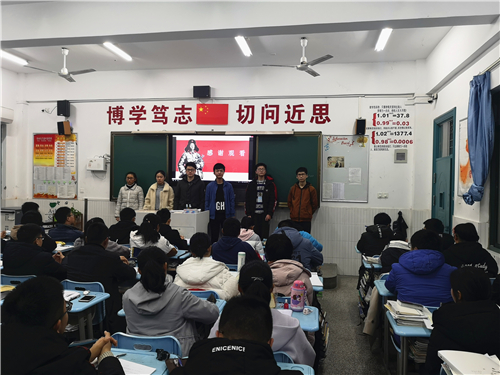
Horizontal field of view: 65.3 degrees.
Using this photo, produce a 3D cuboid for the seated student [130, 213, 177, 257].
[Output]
[{"bbox_3d":[-1.051,0.885,4.140,0.520,1.220,0.660,1,1,11],"label":"seated student"}]

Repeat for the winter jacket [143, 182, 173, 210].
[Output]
[{"bbox_3d":[-1.618,0.202,6.933,0.520,0.600,0.290,1,1,10],"label":"winter jacket"}]

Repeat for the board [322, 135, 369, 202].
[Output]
[{"bbox_3d":[1.681,-0.335,6.885,0.810,1.190,0.030,1,0,10],"label":"board"}]

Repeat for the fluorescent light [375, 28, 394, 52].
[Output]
[{"bbox_3d":[1.823,-2.057,5.233,0.140,0.090,1.200,1,1,11],"label":"fluorescent light"}]

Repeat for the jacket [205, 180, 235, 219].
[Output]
[{"bbox_3d":[-0.519,0.197,6.641,0.500,0.650,0.280,1,1,10],"label":"jacket"}]

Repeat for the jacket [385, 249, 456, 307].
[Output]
[{"bbox_3d":[1.168,0.751,2.735,0.520,0.660,0.480,1,1,11],"label":"jacket"}]

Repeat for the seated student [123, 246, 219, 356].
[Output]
[{"bbox_3d":[-0.445,0.940,2.336,0.550,1.220,0.660,1,0,10],"label":"seated student"}]

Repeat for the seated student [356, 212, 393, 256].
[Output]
[{"bbox_3d":[1.536,0.939,4.725,0.500,1.270,0.660,1,0,10],"label":"seated student"}]

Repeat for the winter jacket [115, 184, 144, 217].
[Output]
[{"bbox_3d":[-2.146,0.238,6.974,0.500,0.600,0.280,1,1,10],"label":"winter jacket"}]

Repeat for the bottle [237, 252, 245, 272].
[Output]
[{"bbox_3d":[-0.083,0.675,3.423,0.068,0.200,0.068,1,1,11],"label":"bottle"}]

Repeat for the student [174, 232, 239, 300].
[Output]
[{"bbox_3d":[-0.342,0.938,3.118,0.520,1.170,0.660,1,1,11],"label":"student"}]

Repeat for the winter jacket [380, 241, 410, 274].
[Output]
[{"bbox_3d":[1.423,0.792,3.679,0.460,0.610,0.400,1,0,10],"label":"winter jacket"}]

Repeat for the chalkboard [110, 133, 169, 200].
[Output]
[{"bbox_3d":[-2.098,-0.404,7.411,1.170,1.320,0.070,1,1,10],"label":"chalkboard"}]

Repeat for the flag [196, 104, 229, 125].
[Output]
[{"bbox_3d":[-0.683,-1.334,7.131,0.605,0.385,0.020,1,1,11],"label":"flag"}]

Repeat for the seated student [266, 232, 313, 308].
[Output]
[{"bbox_3d":[0.277,0.949,3.081,0.470,1.220,0.660,1,0,10],"label":"seated student"}]

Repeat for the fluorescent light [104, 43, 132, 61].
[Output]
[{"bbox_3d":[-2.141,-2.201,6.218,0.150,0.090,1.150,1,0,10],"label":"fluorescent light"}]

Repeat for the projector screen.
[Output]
[{"bbox_3d":[-0.697,-0.536,7.146,1.550,0.880,0.070,1,1,10],"label":"projector screen"}]

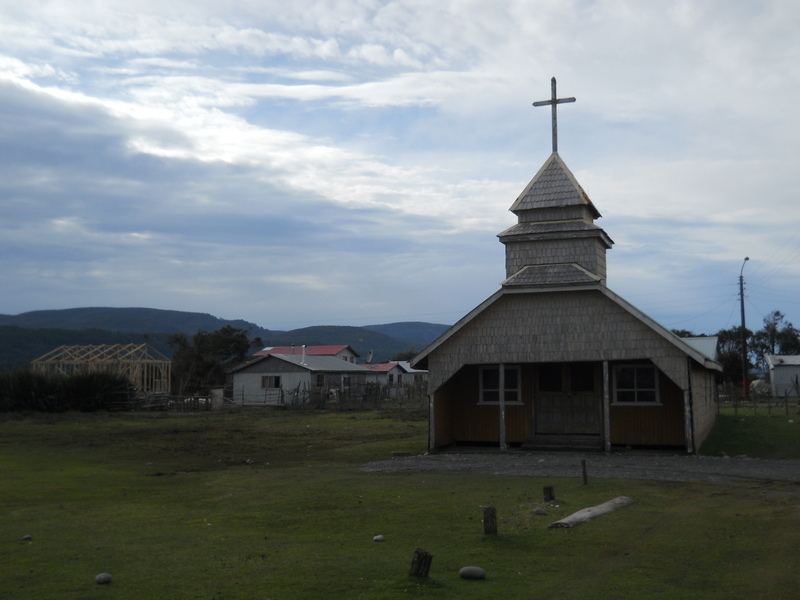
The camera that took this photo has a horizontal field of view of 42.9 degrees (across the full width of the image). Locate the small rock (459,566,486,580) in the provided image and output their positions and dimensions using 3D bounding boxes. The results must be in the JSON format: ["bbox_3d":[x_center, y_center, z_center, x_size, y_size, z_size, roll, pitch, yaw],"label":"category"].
[{"bbox_3d":[0.648,2.444,9.178,0.235,0.120,0.170,-1,-5,0],"label":"small rock"}]

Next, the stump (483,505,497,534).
[{"bbox_3d":[1.040,2.548,11.820,0.150,0.330,0.150,-1,-5,0],"label":"stump"}]

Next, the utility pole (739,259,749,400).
[{"bbox_3d":[25.445,2.102,75.000,0.600,10.500,0.400,-1,-5,0],"label":"utility pole"}]

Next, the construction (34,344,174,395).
[{"bbox_3d":[-22.451,5.263,77.000,8.400,3.900,6.400,-2,-5,20],"label":"construction"}]

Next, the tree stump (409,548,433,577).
[{"bbox_3d":[0.201,2.404,9.328,0.160,0.250,0.150,14,-4,1],"label":"tree stump"}]

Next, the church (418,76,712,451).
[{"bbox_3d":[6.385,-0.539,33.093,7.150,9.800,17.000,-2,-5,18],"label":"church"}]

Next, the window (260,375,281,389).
[{"bbox_3d":[-9.678,6.091,76.000,1.600,1.080,0.120,-2,-5,20],"label":"window"}]

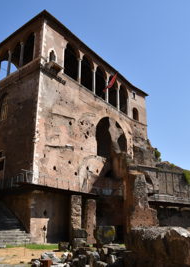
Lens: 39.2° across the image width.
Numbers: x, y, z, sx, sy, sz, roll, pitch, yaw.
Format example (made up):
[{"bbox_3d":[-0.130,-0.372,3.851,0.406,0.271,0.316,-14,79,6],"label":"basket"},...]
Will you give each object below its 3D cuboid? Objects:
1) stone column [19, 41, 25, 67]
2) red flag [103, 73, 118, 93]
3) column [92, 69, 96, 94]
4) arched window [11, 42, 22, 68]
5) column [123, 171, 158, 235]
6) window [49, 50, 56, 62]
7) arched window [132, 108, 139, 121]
[{"bbox_3d":[-9.607,-10.576,35.966,0.500,4.522,0.500,-17,-26,37],"label":"stone column"},{"bbox_3d":[2.454,-8.080,42.109,2.753,2.650,0.500,-15,-25,34],"label":"red flag"},{"bbox_3d":[-0.193,-8.019,41.086,0.500,4.707,0.500,-15,-25,34],"label":"column"},{"bbox_3d":[-10.620,-10.461,36.897,2.346,5.037,0.500,-17,-26,37],"label":"arched window"},{"bbox_3d":[4.961,7.654,28.931,3.600,7.359,1.700,15,-25,-35],"label":"column"},{"bbox_3d":[-5.456,-9.767,34.023,0.350,1.776,1.073,-15,-25,34],"label":"window"},{"bbox_3d":[7.629,-3.593,50.323,0.400,2.568,1.864,-18,-27,40],"label":"arched window"}]

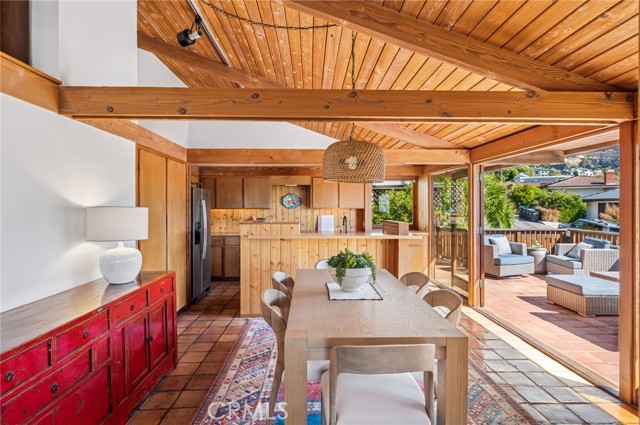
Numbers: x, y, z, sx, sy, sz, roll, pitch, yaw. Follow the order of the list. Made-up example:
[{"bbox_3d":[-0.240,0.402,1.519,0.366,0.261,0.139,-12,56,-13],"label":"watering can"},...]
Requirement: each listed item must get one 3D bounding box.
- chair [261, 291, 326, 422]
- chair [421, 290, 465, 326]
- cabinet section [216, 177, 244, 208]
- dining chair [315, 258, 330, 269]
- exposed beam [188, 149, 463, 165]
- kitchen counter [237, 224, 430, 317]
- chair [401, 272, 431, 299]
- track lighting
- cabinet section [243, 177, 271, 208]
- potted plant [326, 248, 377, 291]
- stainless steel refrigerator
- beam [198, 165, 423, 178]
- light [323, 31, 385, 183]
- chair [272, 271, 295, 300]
[{"bbox_3d":[-0.162,1.004,2.491,0.550,0.780,0.520,0,1,-2],"label":"chair"},{"bbox_3d":[0.748,1.005,2.477,0.550,0.780,0.520,0,1,-2],"label":"chair"},{"bbox_3d":[-1.824,-0.401,6.980,0.550,0.647,0.320,0,1,-2],"label":"cabinet section"},{"bbox_3d":[0.217,0.965,3.749,0.540,0.800,0.550,0,1,-2],"label":"dining chair"},{"bbox_3d":[0.134,-0.781,4.765,3.950,0.215,0.120,0,1,-2],"label":"exposed beam"},{"bbox_3d":[0.125,0.752,4.677,2.360,1.220,0.800,0,1,-2],"label":"kitchen counter"},{"bbox_3d":[0.662,0.976,3.024,0.550,0.800,0.540,0,1,-2],"label":"chair"},{"bbox_3d":[-1.406,-1.960,3.633,0.230,0.290,0.210,1,1,40],"label":"track lighting"},{"bbox_3d":[-1.282,-0.401,6.980,0.534,0.647,0.320,0,1,-2],"label":"cabinet section"},{"bbox_3d":[0.245,0.459,2.707,0.385,0.328,0.360,0,1,-2],"label":"potted plant"},{"bbox_3d":[-2.253,0.472,5.344,0.780,1.735,0.920,0,1,-2],"label":"stainless steel refrigerator"},{"bbox_3d":[-0.197,-0.835,6.866,4.550,0.230,0.130,0,1,-2],"label":"beam"},{"bbox_3d":[0.282,-0.885,2.817,0.515,1.270,0.515,0,1,-2],"label":"light"},{"bbox_3d":[-0.157,0.976,2.996,0.550,0.800,0.540,0,1,-2],"label":"chair"}]

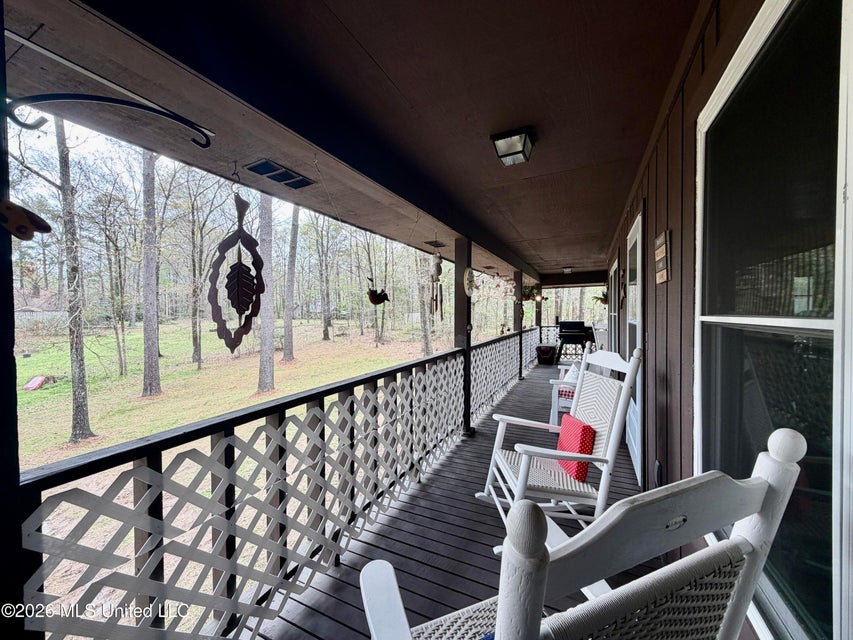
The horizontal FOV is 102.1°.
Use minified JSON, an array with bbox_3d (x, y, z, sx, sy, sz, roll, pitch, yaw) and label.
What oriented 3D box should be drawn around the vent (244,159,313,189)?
[{"bbox_3d":[-0.908,-0.909,2.168,0.215,0.020,0.410,0,1,26],"label":"vent"}]

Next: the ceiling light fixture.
[{"bbox_3d":[0.555,-1.073,2.173,0.250,0.130,0.250,0,1,26],"label":"ceiling light fixture"}]

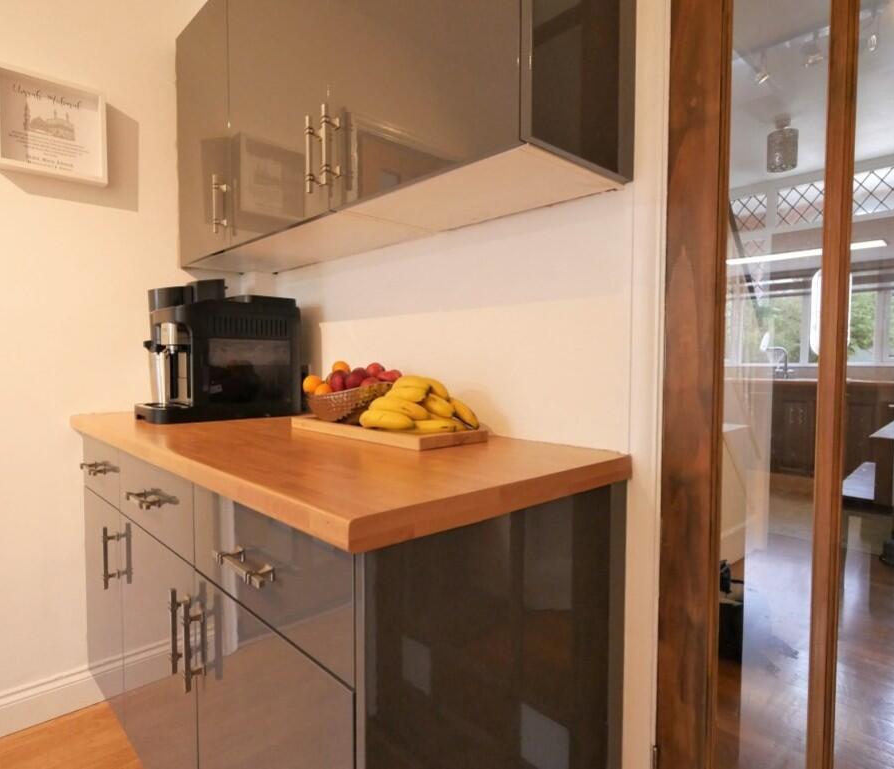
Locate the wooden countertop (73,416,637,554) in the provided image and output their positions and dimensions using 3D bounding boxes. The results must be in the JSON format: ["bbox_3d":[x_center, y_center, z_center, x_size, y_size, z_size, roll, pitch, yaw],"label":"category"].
[{"bbox_3d":[-0.407,0.127,1.284,0.590,0.038,1.500,-2,3,-44],"label":"wooden countertop"}]

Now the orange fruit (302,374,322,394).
[{"bbox_3d":[-0.342,0.000,1.352,0.051,0.050,0.051,-2,3,-44],"label":"orange fruit"}]

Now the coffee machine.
[{"bbox_3d":[-0.657,-0.093,1.552,0.405,0.378,0.232,-2,3,-44],"label":"coffee machine"}]

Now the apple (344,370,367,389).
[{"bbox_3d":[-0.214,-0.012,1.261,0.055,0.053,0.055,0,2,0],"label":"apple"}]

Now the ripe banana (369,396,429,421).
[{"bbox_3d":[-0.101,0.052,1.127,0.155,0.043,0.045,13,8,27],"label":"ripe banana"}]

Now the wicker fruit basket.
[{"bbox_3d":[-0.234,0.043,1.316,0.205,0.086,0.225,-2,3,-44],"label":"wicker fruit basket"}]

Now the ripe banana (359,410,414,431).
[{"bbox_3d":[-0.128,0.077,1.135,0.143,0.042,0.042,1,2,28],"label":"ripe banana"}]

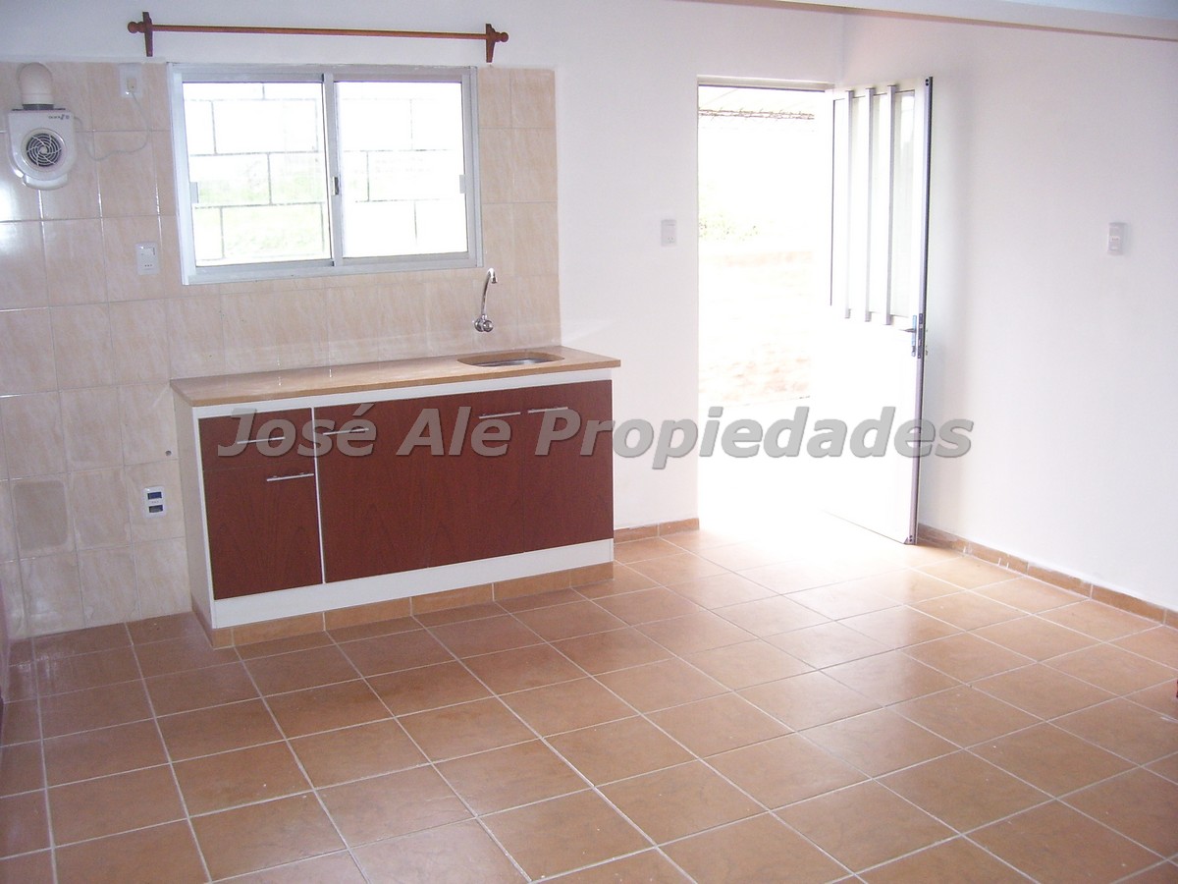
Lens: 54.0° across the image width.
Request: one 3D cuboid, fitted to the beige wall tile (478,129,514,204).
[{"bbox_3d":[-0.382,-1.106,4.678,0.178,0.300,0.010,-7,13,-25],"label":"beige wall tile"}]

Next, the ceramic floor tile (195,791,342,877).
[{"bbox_3d":[-0.802,0.976,2.871,0.331,0.010,0.331,-7,13,-26],"label":"ceramic floor tile"}]

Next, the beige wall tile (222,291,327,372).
[{"bbox_3d":[-1.190,-0.423,4.431,0.406,0.298,0.010,-7,13,-27],"label":"beige wall tile"}]

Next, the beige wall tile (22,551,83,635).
[{"bbox_3d":[-1.961,0.561,4.236,0.200,0.300,0.010,-7,13,-26],"label":"beige wall tile"}]

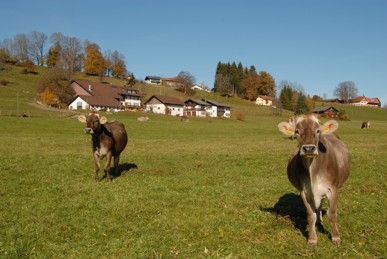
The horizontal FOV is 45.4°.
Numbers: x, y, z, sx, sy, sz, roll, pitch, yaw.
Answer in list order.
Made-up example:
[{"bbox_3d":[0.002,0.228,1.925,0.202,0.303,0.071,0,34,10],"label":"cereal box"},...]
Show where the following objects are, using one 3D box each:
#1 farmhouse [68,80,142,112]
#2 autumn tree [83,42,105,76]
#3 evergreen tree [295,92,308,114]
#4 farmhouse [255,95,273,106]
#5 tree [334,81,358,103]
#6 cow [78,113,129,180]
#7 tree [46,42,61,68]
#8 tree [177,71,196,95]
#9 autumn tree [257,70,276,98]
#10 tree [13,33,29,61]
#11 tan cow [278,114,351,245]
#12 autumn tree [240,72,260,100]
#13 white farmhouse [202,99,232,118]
[{"bbox_3d":[-36.949,-13.959,190.000,31.000,11.800,16.000,-2,3,-43],"label":"farmhouse"},{"bbox_3d":[-58.341,-40.838,270.000,12.800,19.800,12.800,1,2,0],"label":"autumn tree"},{"bbox_3d":[50.173,-11.939,215.000,6.200,10.600,6.200,0,2,13],"label":"evergreen tree"},{"bbox_3d":[55.229,-22.403,360.000,8.500,7.800,9.500,2,2,41],"label":"farmhouse"},{"bbox_3d":[135.545,-33.222,410.000,21.300,20.400,21.300,1,2,0],"label":"tree"},{"bbox_3d":[-2.090,0.400,11.000,0.800,1.480,2.150,1,2,5],"label":"cow"},{"bbox_3d":[-78.652,-41.573,260.000,8.000,14.800,8.000,-1,2,-17],"label":"tree"},{"bbox_3d":[-4.008,-26.626,265.000,11.500,14.300,11.500,1,2,0],"label":"tree"},{"bbox_3d":[57.179,-35.490,365.000,16.600,22.100,16.600,1,2,0],"label":"autumn tree"},{"bbox_3d":[-106.536,-49.419,285.000,9.900,18.200,9.900,1,2,0],"label":"tree"},{"bbox_3d":[1.460,0.540,5.500,0.700,1.440,1.950,1,2,15],"label":"tan cow"},{"bbox_3d":[43.723,-32.984,355.000,15.300,21.500,15.300,1,2,0],"label":"autumn tree"},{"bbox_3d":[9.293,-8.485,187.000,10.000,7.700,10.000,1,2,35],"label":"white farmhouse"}]

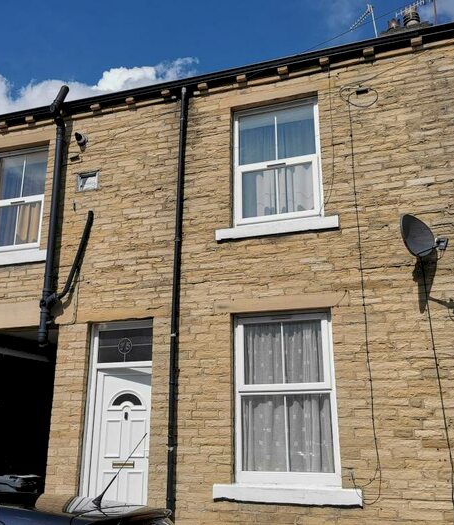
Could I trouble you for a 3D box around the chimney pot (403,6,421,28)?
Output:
[{"bbox_3d":[3.575,-4.602,10.525,0.320,0.520,0.320,-5,-17,18],"label":"chimney pot"}]

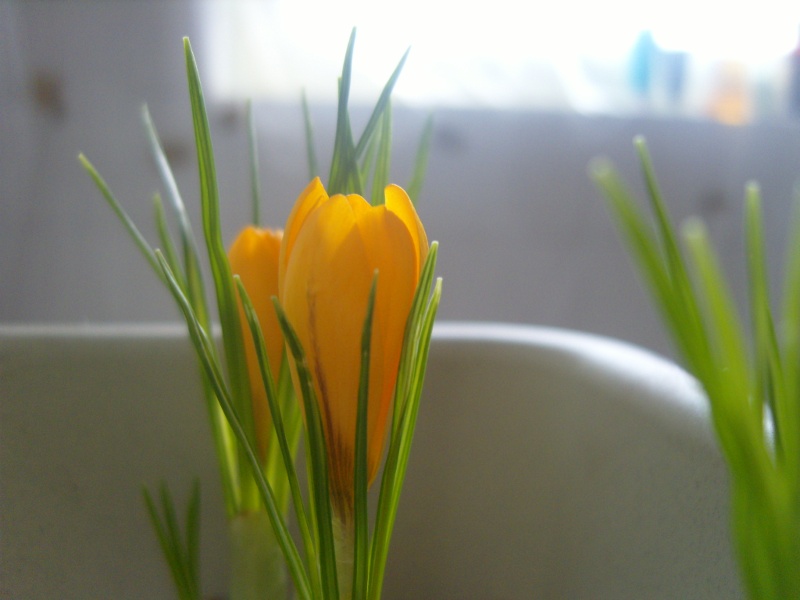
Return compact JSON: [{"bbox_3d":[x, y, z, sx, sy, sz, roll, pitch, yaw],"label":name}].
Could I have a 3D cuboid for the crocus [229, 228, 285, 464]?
[{"bbox_3d":[-0.025,0.008,0.143,0.013,0.043,0.013,-1,3,0],"label":"crocus"}]

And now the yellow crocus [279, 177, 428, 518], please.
[{"bbox_3d":[-0.006,0.007,0.112,0.021,0.047,0.021,1,3,0],"label":"yellow crocus"}]

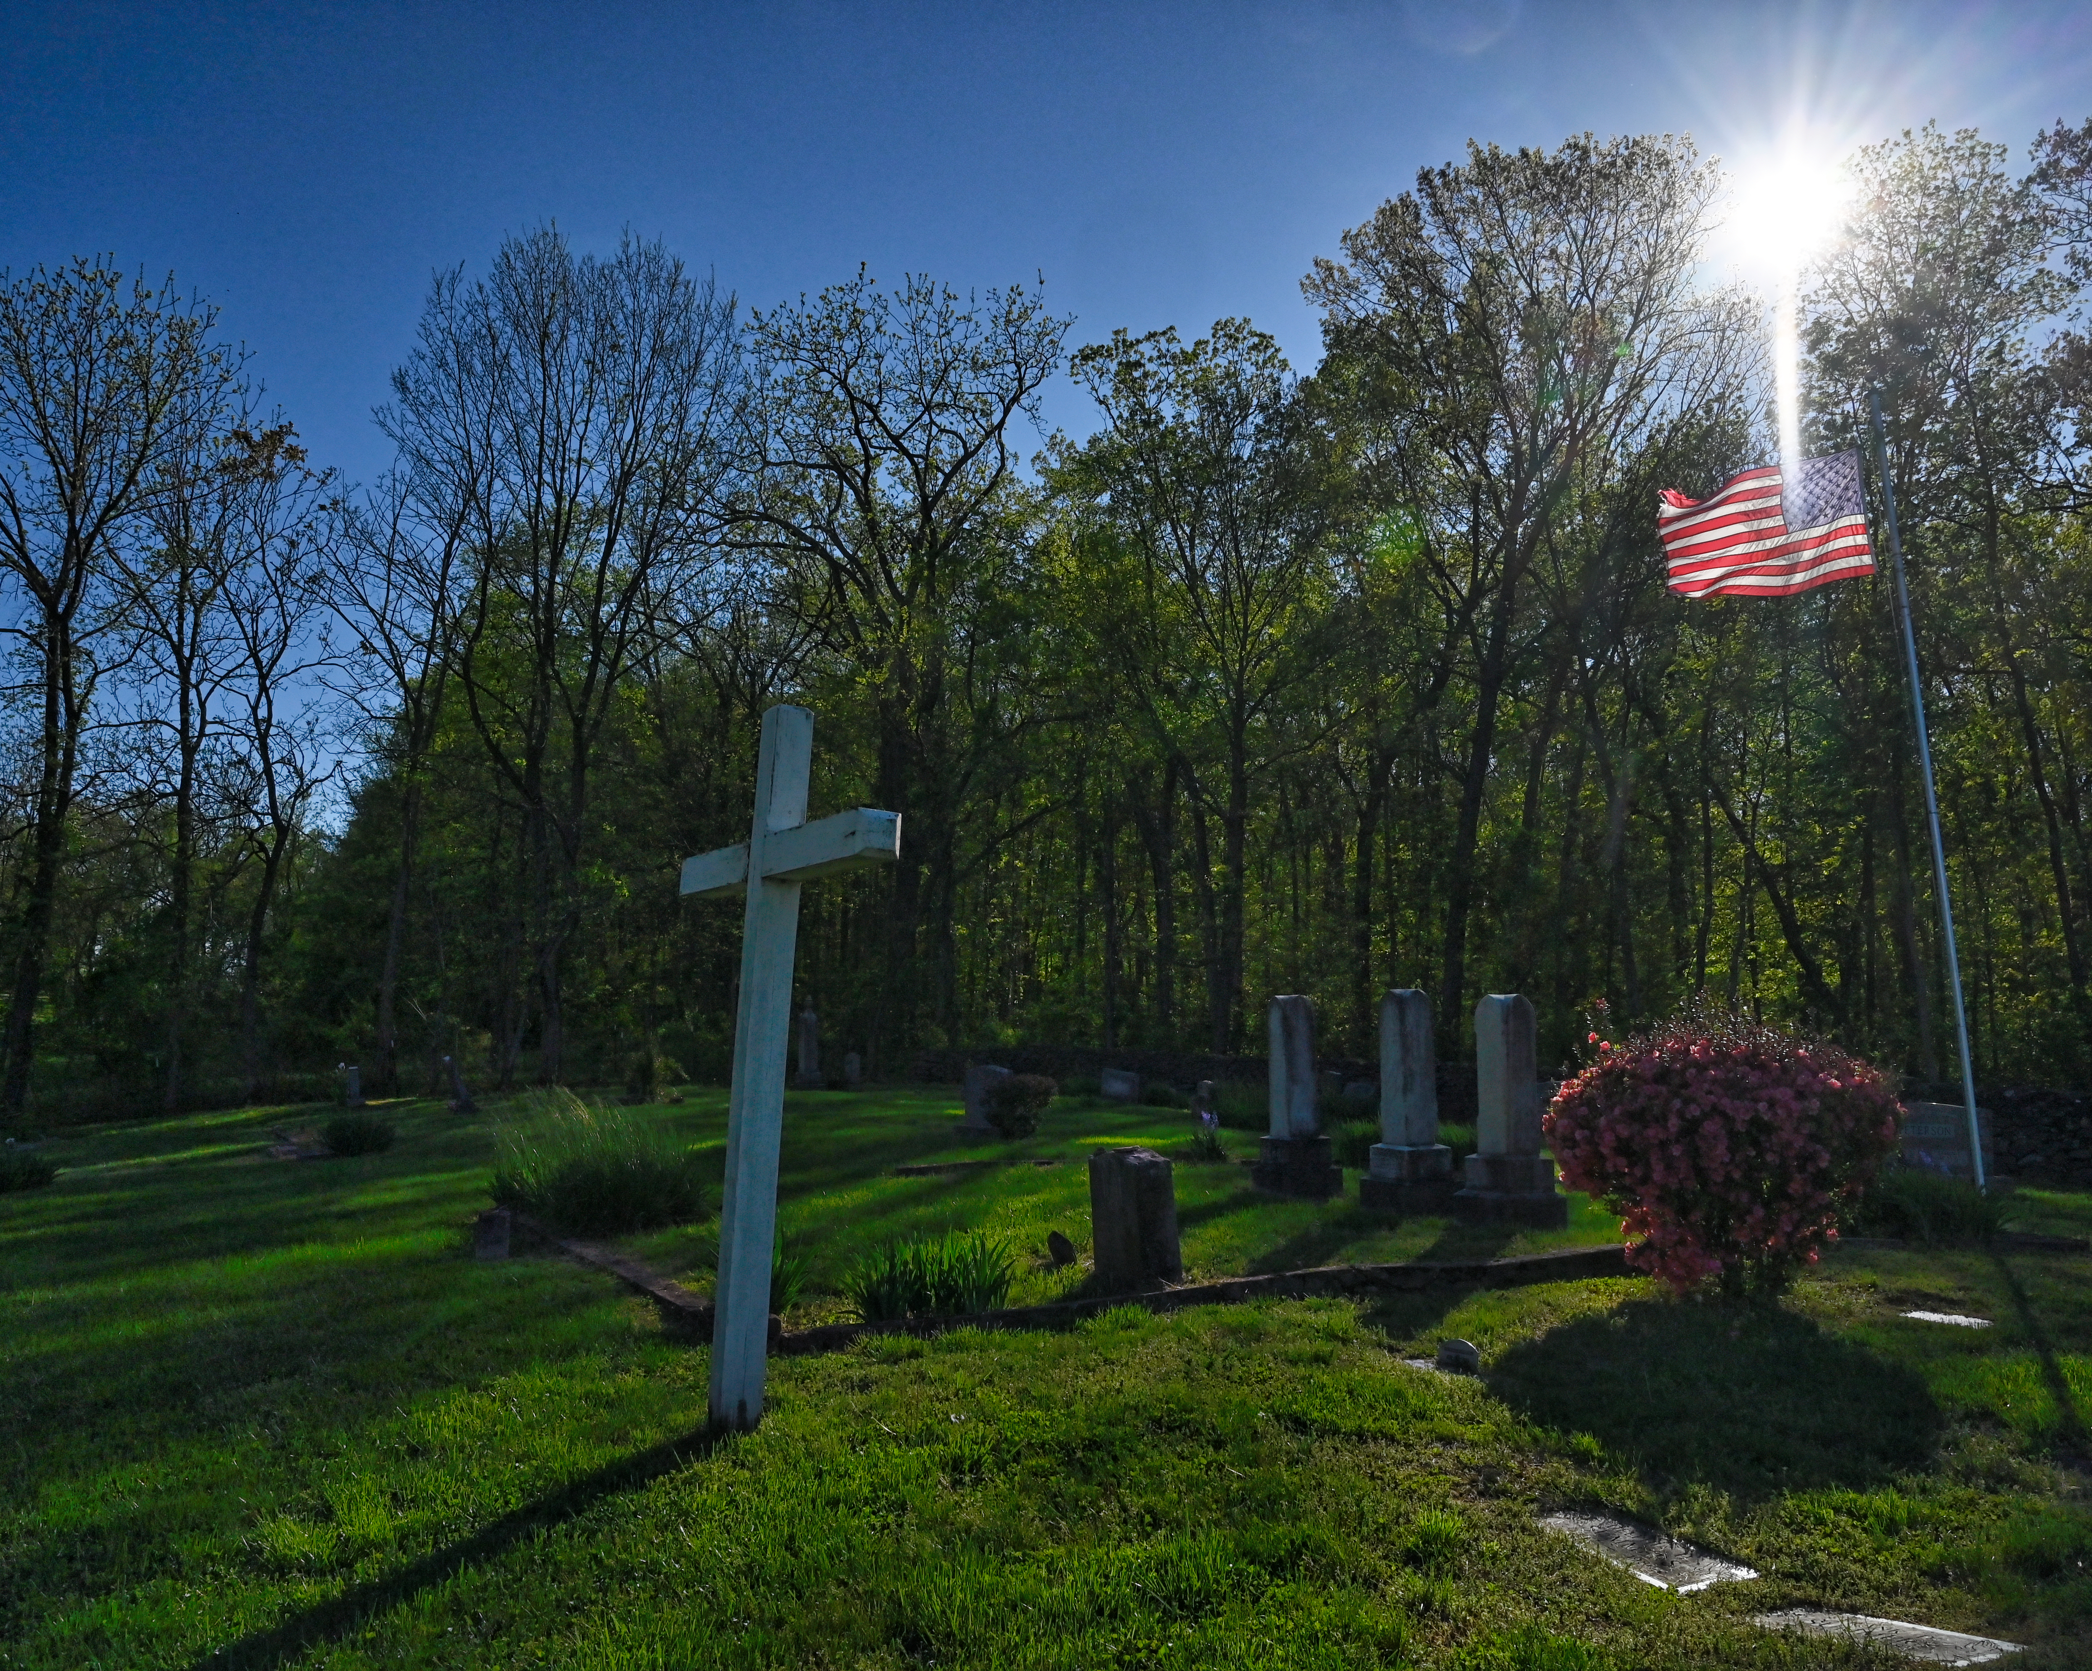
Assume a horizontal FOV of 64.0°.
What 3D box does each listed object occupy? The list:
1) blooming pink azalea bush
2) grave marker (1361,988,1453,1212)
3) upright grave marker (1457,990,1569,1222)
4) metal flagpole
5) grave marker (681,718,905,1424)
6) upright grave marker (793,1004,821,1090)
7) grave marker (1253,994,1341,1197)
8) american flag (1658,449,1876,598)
[{"bbox_3d":[3.496,1.641,8.718,1.611,1.426,1.611,-3,-10,21],"label":"blooming pink azalea bush"},{"bbox_3d":[2.287,1.669,10.614,0.405,1.383,0.405,4,-10,-23],"label":"grave marker"},{"bbox_3d":[2.726,1.607,9.911,0.440,1.342,0.440,4,-10,-23],"label":"upright grave marker"},{"bbox_3d":[5.939,-0.340,11.267,0.075,5.664,0.075,-7,-10,24],"label":"metal flagpole"},{"bbox_3d":[-0.982,0.770,5.789,0.139,2.452,1.758,8,-10,-29],"label":"grave marker"},{"bbox_3d":[-4.687,4.124,33.145,0.430,1.756,0.430,5,-10,-23],"label":"upright grave marker"},{"bbox_3d":[1.729,1.794,11.613,0.425,1.365,0.425,4,-10,-23],"label":"grave marker"},{"bbox_3d":[4.999,-2.169,11.600,1.470,1.000,0.280,-1,-10,11],"label":"american flag"}]

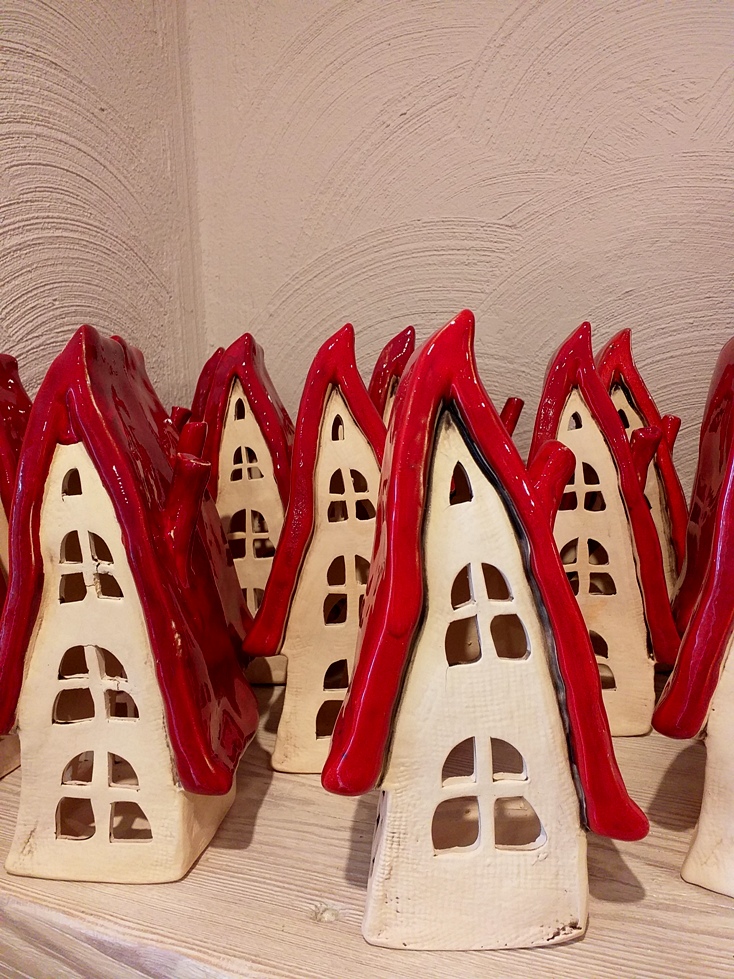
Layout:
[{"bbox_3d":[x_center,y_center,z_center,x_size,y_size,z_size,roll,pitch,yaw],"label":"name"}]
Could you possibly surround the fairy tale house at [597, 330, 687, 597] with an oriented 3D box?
[{"bbox_3d":[0.200,0.004,0.604,0.125,0.265,0.085,-2,11,-2],"label":"fairy tale house"}]

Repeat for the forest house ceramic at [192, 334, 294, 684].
[{"bbox_3d":[-0.086,0.014,0.579,0.125,0.265,0.085,-1,11,3],"label":"forest house ceramic"}]

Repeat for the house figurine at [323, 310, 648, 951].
[{"bbox_3d":[0.048,0.059,0.321,0.133,0.265,0.085,-2,11,-2],"label":"house figurine"}]

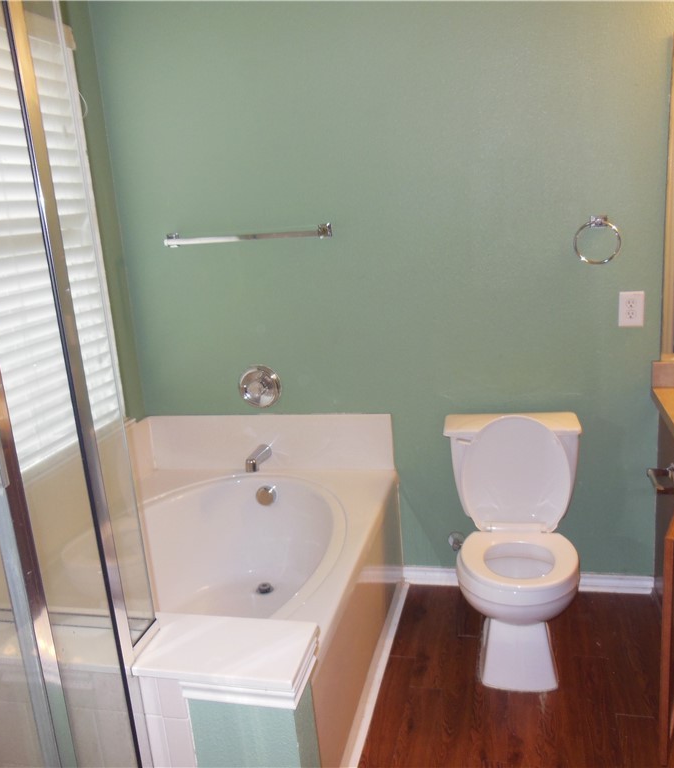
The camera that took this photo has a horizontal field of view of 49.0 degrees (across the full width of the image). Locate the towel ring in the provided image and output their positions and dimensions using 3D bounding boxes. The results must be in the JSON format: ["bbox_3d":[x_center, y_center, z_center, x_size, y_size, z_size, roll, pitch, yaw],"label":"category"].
[{"bbox_3d":[0.876,-0.485,2.491,0.151,0.162,0.065,-1,14,14],"label":"towel ring"}]

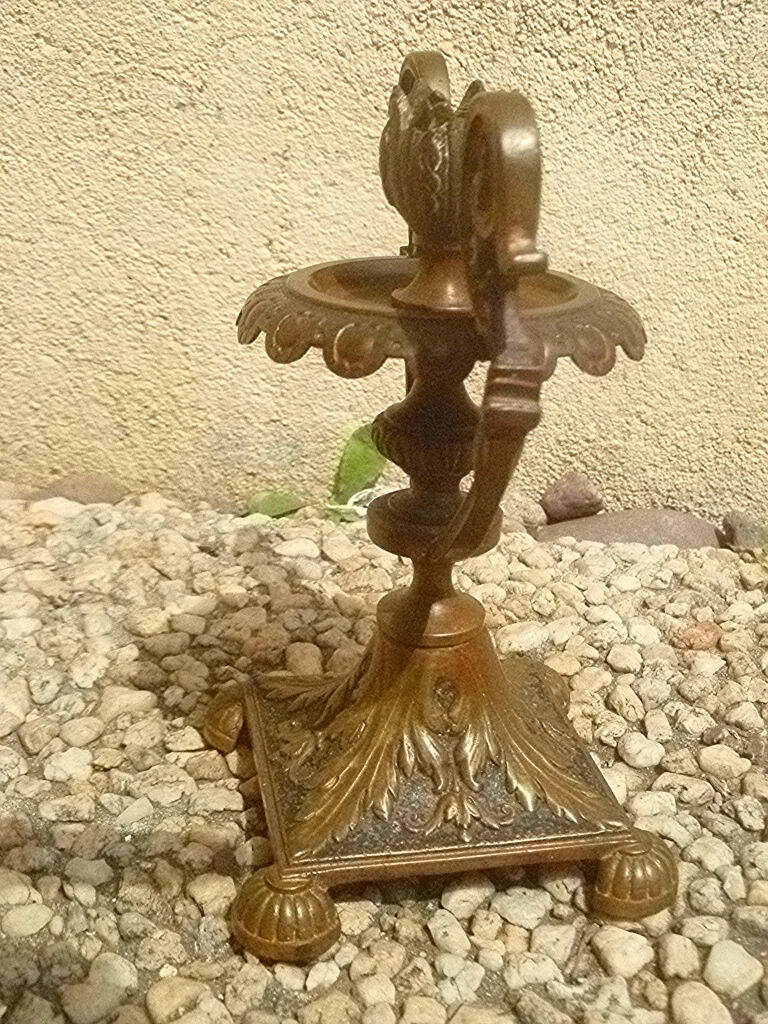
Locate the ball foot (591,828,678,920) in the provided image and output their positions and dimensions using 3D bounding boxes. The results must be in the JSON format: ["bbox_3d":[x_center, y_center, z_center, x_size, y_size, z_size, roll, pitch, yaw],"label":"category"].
[{"bbox_3d":[0.073,0.106,0.354,0.025,0.023,0.025,-3,23,-11],"label":"ball foot"}]

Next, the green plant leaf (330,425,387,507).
[{"bbox_3d":[-0.012,-0.025,0.635,0.030,0.043,0.013,5,23,9],"label":"green plant leaf"}]

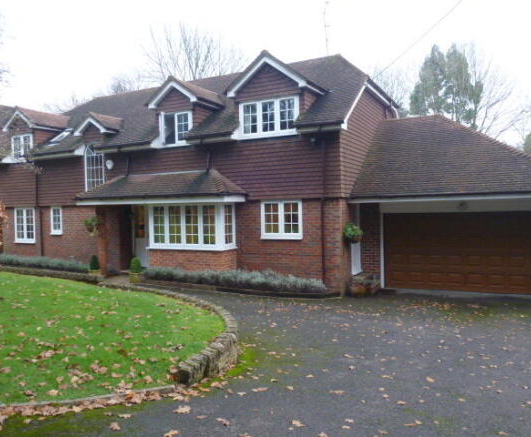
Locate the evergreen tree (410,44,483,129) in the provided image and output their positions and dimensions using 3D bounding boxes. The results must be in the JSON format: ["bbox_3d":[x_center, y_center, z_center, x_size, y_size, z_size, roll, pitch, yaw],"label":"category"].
[{"bbox_3d":[15.932,-7.281,38.305,6.000,15.700,5.800,-1,2,26],"label":"evergreen tree"}]

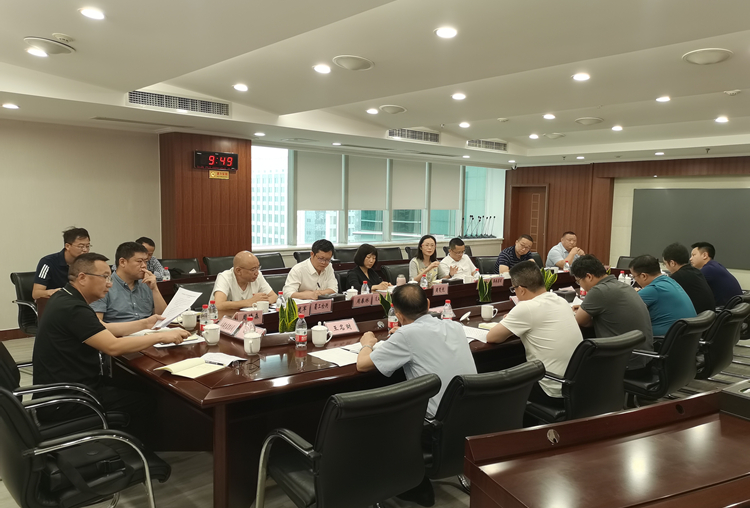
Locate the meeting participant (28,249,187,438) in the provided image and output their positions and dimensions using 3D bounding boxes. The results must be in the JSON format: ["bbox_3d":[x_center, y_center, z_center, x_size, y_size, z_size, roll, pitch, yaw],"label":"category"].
[{"bbox_3d":[-1.492,0.631,3.259,0.780,1.280,0.580,-4,6,-43],"label":"meeting participant"}]

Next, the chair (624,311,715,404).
[{"bbox_3d":[1.866,0.832,3.983,0.570,0.920,0.620,-3,6,-38],"label":"chair"}]

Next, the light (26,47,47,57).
[{"bbox_3d":[-2.590,-1.546,4.481,0.135,0.040,0.135,2,2,-43],"label":"light"}]

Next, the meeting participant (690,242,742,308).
[{"bbox_3d":[3.402,0.500,6.089,0.580,1.270,0.880,-4,7,-43],"label":"meeting participant"}]

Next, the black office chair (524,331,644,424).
[{"bbox_3d":[1.106,0.854,3.405,0.600,0.890,0.650,-3,6,-38],"label":"black office chair"}]

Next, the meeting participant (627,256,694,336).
[{"bbox_3d":[2.104,0.616,4.729,0.580,1.230,0.880,-3,6,-40],"label":"meeting participant"}]

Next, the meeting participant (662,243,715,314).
[{"bbox_3d":[2.638,0.538,5.188,0.520,1.260,0.760,-4,6,-42],"label":"meeting participant"}]

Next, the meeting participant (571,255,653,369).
[{"bbox_3d":[1.584,0.636,4.123,0.550,1.225,0.770,-4,6,-43],"label":"meeting participant"}]

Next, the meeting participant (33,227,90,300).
[{"bbox_3d":[-2.807,0.431,5.430,0.860,1.320,0.580,4,6,29],"label":"meeting participant"}]

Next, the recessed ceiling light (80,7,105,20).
[{"bbox_3d":[-1.702,-1.452,3.517,0.135,0.040,0.135,2,2,-43],"label":"recessed ceiling light"}]

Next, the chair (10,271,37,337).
[{"bbox_3d":[-2.929,0.621,5.489,0.650,0.880,0.600,3,5,27],"label":"chair"}]

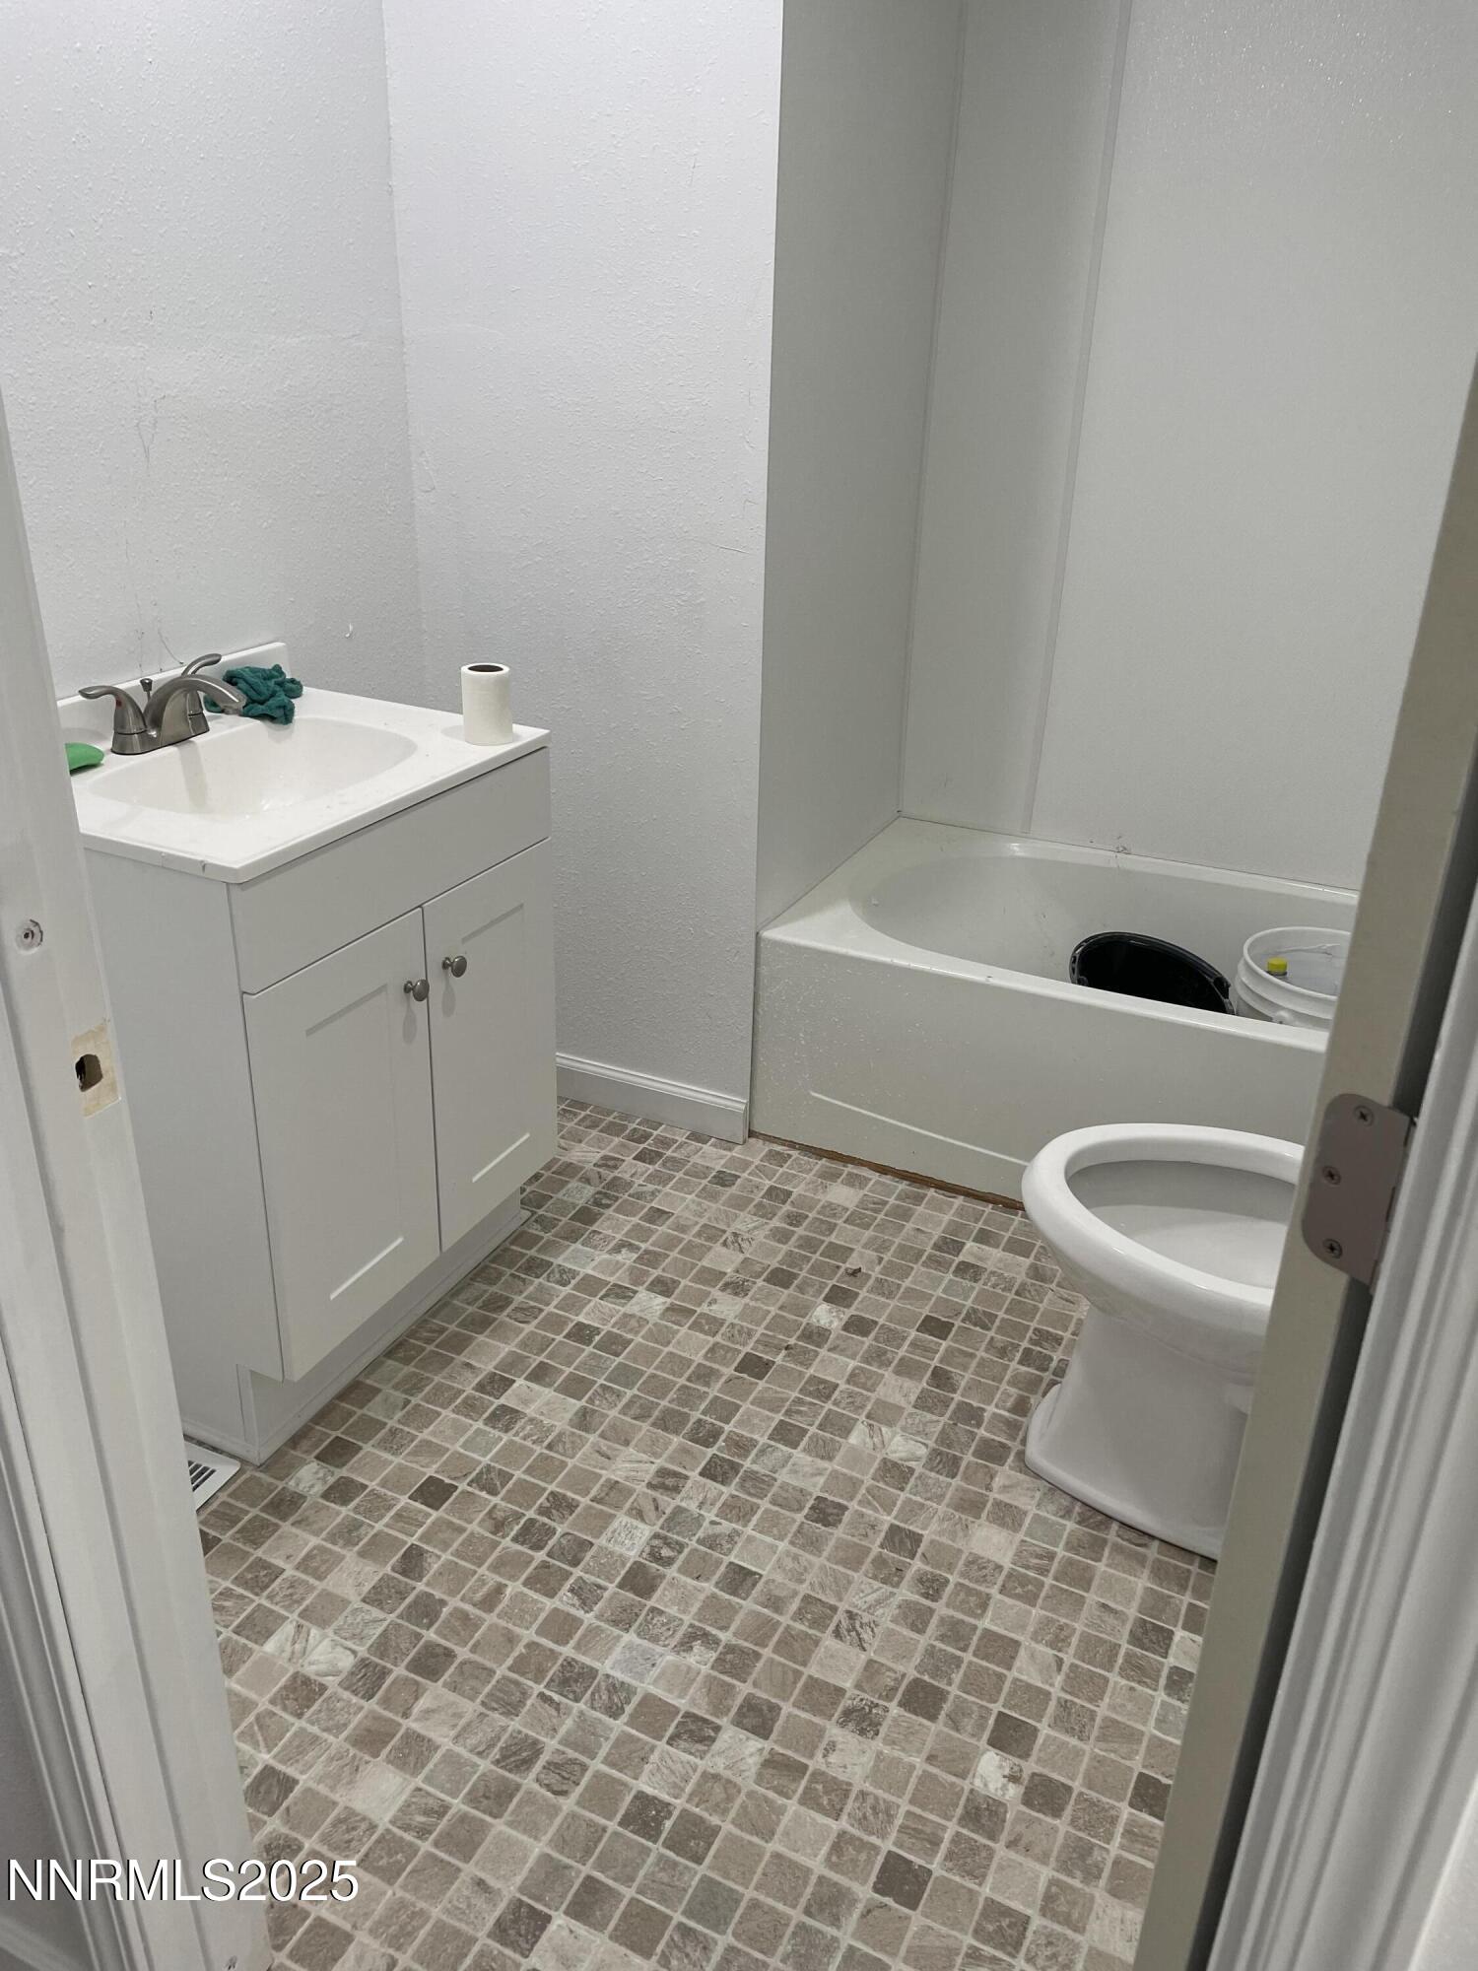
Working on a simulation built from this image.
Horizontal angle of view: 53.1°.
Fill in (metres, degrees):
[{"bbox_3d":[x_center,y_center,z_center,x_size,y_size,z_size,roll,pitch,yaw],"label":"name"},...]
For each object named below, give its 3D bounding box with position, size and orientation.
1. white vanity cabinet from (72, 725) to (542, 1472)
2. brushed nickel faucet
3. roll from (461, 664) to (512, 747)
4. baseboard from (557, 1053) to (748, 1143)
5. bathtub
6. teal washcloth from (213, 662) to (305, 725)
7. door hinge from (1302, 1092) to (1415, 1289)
[{"bbox_3d":[-0.618,0.104,2.066,0.462,0.842,0.610,13,27,22],"label":"white vanity cabinet"},{"bbox_3d":[-0.710,-0.353,1.908,0.165,0.097,0.230,13,27,22],"label":"brushed nickel faucet"},{"bbox_3d":[-0.337,-0.378,1.988,0.067,0.097,0.067,2,25,-1],"label":"roll"},{"bbox_3d":[-0.283,0.186,2.811,0.650,0.089,0.014,12,27,21],"label":"baseboard"},{"bbox_3d":[0.828,0.095,2.712,1.410,0.404,0.756,12,27,21],"label":"bathtub"},{"bbox_3d":[-0.667,-0.409,2.075,0.120,0.066,0.125,13,27,22],"label":"teal washcloth"},{"bbox_3d":[0.283,0.092,0.676,0.012,0.089,0.041,-18,31,-36],"label":"door hinge"}]

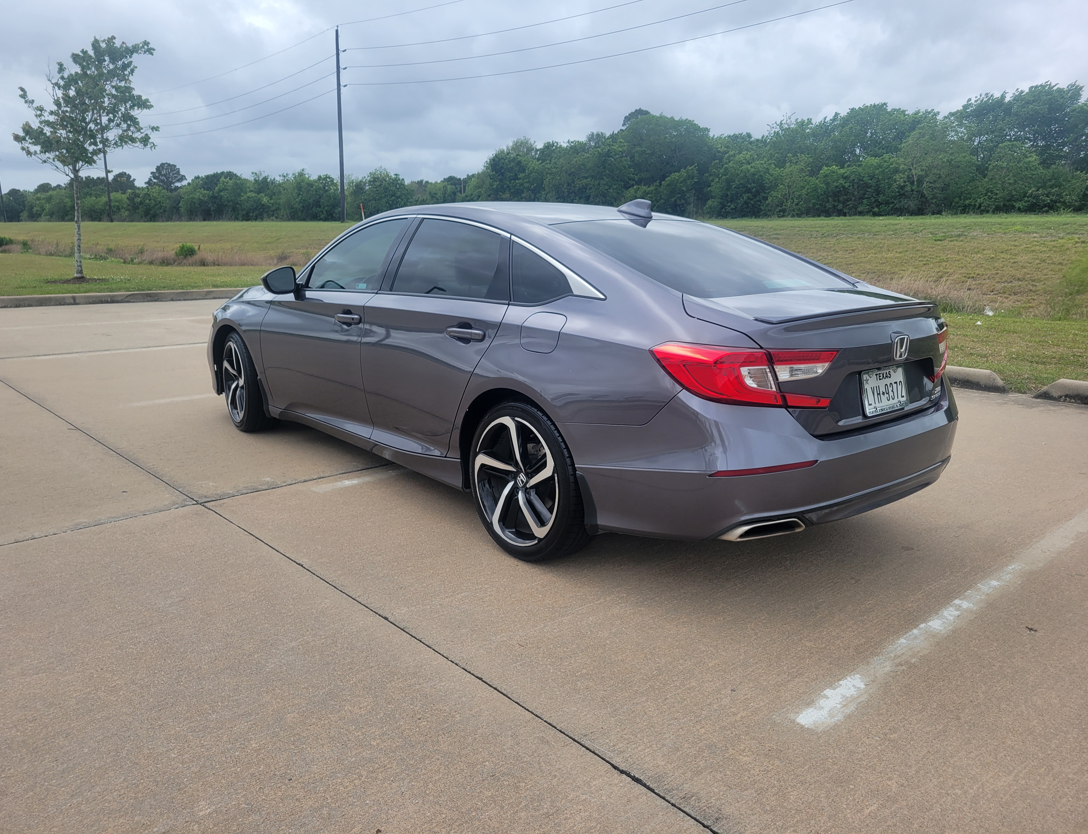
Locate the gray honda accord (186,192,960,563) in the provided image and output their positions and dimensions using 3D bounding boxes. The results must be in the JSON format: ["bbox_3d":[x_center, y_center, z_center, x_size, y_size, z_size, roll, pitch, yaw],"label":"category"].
[{"bbox_3d":[-0.303,-0.482,4.705,1.910,1.450,4.880,-10,16,-40],"label":"gray honda accord"}]

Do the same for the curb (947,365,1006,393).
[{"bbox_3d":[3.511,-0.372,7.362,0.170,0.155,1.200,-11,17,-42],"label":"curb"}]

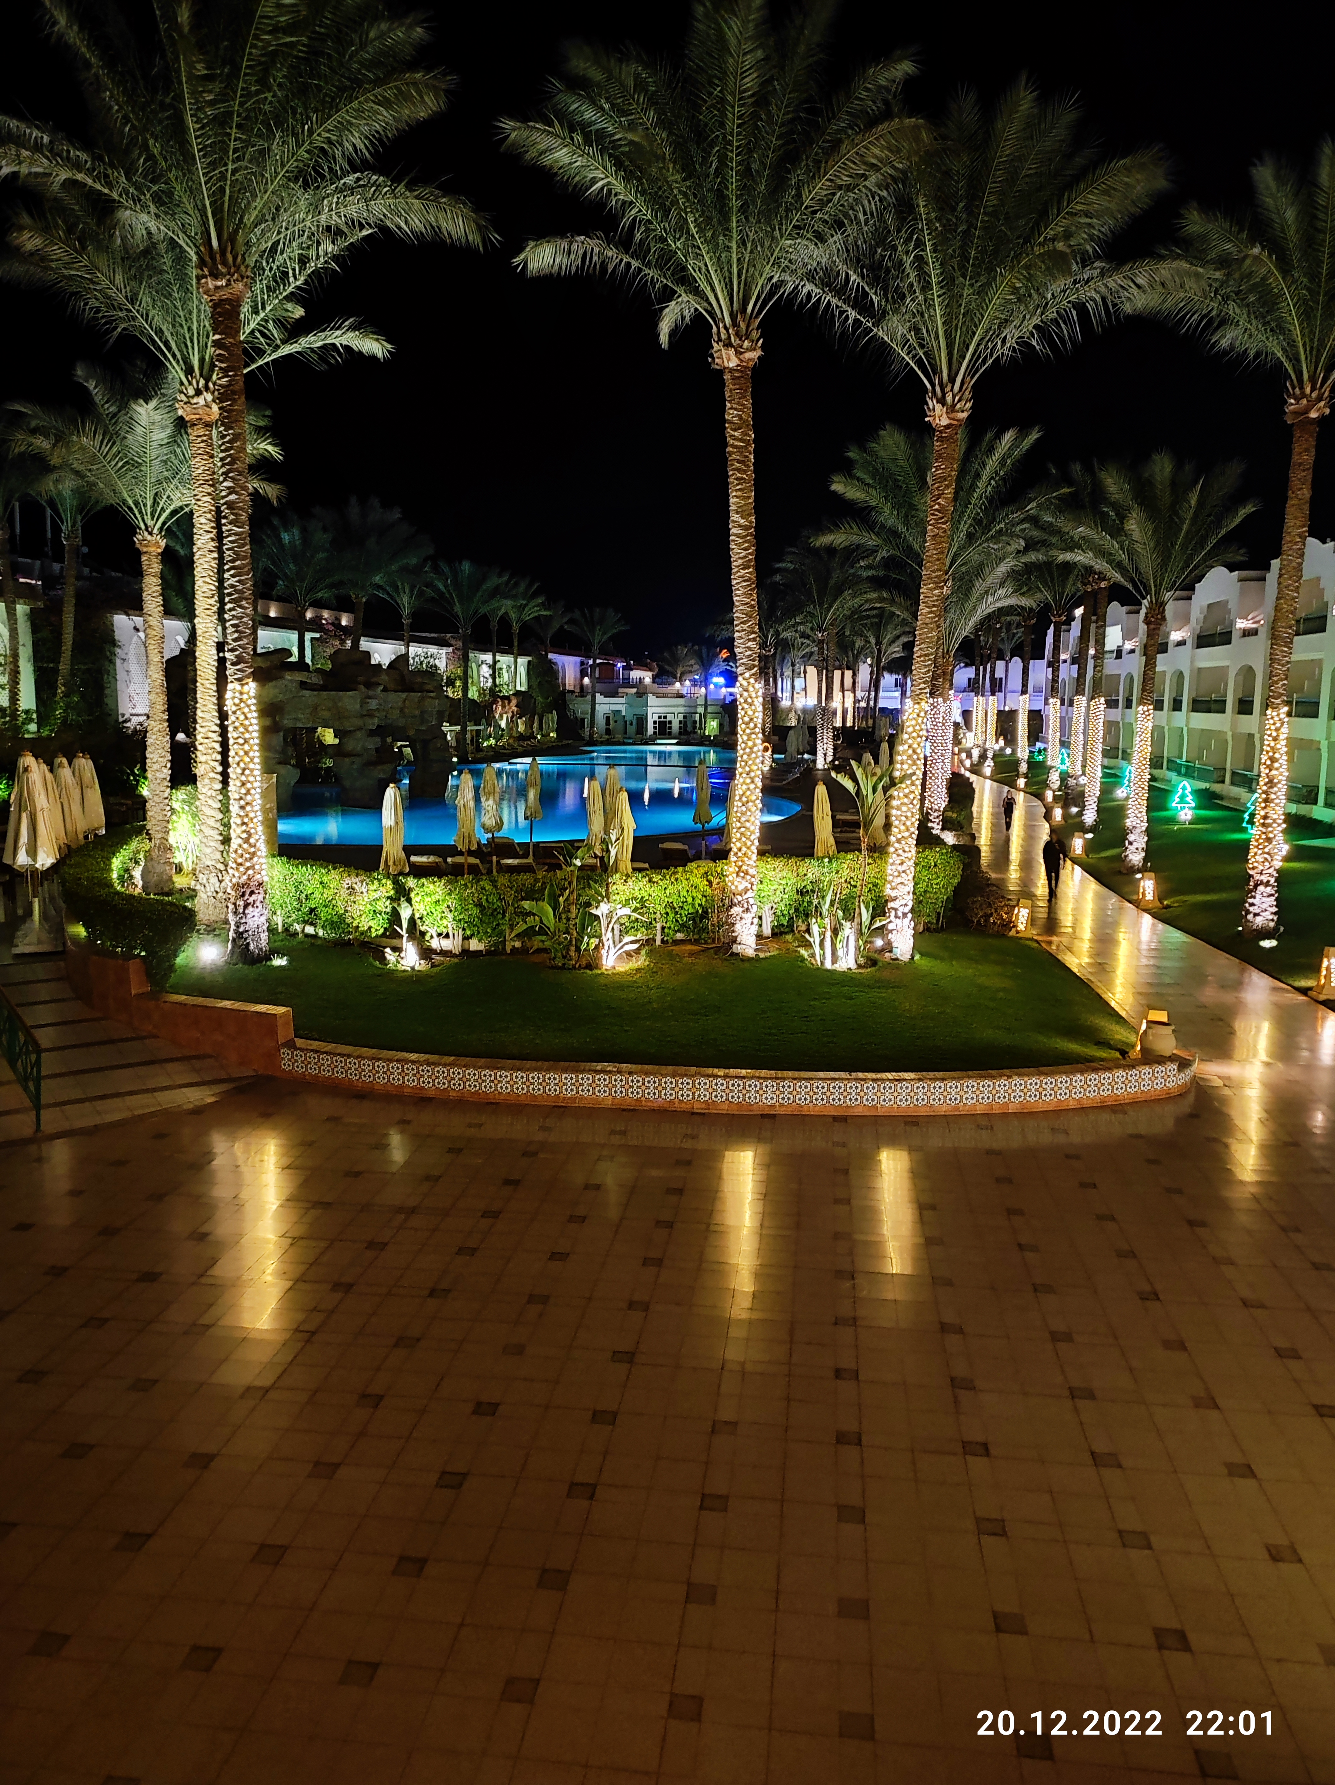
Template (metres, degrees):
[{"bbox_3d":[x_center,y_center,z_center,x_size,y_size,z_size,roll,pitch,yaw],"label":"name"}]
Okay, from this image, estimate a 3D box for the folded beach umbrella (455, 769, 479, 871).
[{"bbox_3d":[-4.473,-1.415,28.810,0.550,2.683,0.550,1,8,0],"label":"folded beach umbrella"}]

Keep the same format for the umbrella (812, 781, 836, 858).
[{"bbox_3d":[3.182,-0.957,26.439,0.520,2.632,0.520,1,8,0],"label":"umbrella"}]

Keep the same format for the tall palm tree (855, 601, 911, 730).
[{"bbox_3d":[17.480,-17.546,106.553,5.100,12.732,5.100,1,8,0],"label":"tall palm tree"}]

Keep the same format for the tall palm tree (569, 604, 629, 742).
[{"bbox_3d":[-6.408,-20.092,119.259,5.520,12.359,5.520,1,9,0],"label":"tall palm tree"}]

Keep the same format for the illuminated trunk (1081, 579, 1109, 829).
[{"bbox_3d":[15.811,-6.780,47.520,0.620,8.912,0.620,1,9,0],"label":"illuminated trunk"}]

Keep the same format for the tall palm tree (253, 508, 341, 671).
[{"bbox_3d":[-20.529,-13.932,72.777,5.600,14.457,5.600,1,8,0],"label":"tall palm tree"}]

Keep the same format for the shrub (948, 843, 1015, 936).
[{"bbox_3d":[6.553,-0.095,26.887,1.250,1.650,1.250,2,9,7],"label":"shrub"}]

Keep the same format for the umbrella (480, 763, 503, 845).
[{"bbox_3d":[-4.049,-1.734,29.591,0.500,2.450,0.500,0,9,-8],"label":"umbrella"}]

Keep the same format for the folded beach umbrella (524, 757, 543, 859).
[{"bbox_3d":[-3.479,-2.150,33.552,0.480,2.772,0.480,1,8,0],"label":"folded beach umbrella"}]

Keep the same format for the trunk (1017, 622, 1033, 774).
[{"bbox_3d":[22.900,-12.432,82.335,0.580,10.130,0.580,3,9,15],"label":"trunk"}]

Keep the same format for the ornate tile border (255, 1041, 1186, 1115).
[{"bbox_3d":[0.949,2.477,17.271,12.750,0.470,1.750,1,8,0],"label":"ornate tile border"}]

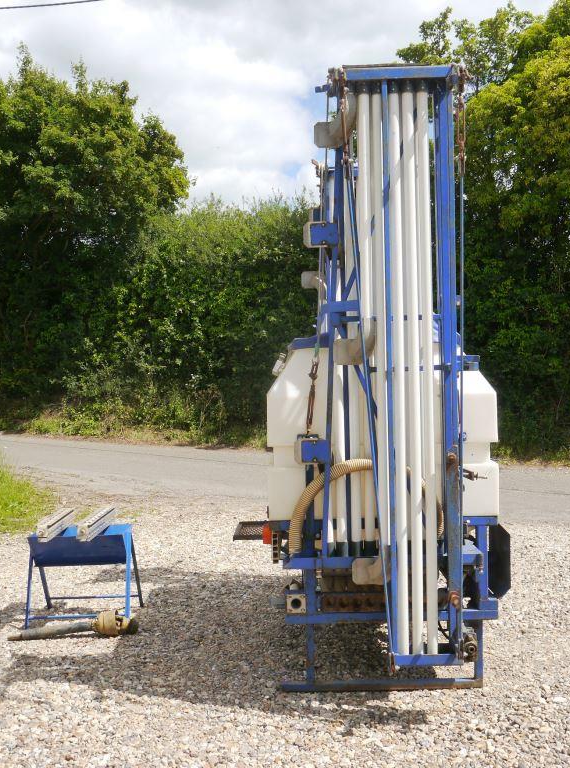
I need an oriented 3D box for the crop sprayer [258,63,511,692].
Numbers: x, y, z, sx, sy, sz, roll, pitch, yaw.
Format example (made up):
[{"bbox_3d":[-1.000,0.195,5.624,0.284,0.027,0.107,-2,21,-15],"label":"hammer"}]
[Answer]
[{"bbox_3d":[0.580,-0.010,5.250,1.560,3.260,2.200,0,0,-2],"label":"crop sprayer"}]

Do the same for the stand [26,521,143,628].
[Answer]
[{"bbox_3d":[-1.370,1.302,5.680,0.680,0.600,0.490,0,0,-6],"label":"stand"}]

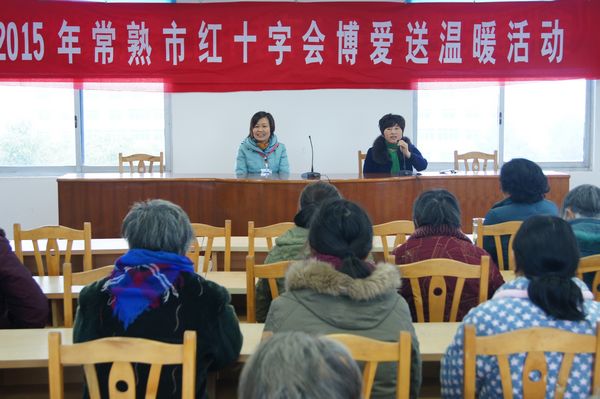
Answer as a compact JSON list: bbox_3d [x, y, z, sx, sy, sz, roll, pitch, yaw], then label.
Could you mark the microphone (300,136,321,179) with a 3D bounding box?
[{"bbox_3d":[0.087,-0.345,8.019,0.155,0.335,0.160,0,5,-1],"label":"microphone"}]

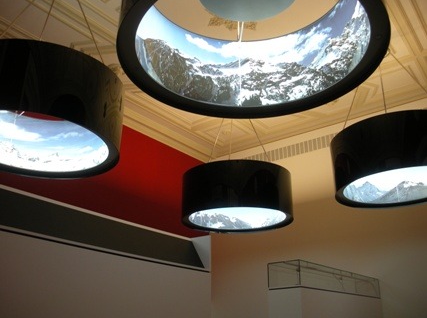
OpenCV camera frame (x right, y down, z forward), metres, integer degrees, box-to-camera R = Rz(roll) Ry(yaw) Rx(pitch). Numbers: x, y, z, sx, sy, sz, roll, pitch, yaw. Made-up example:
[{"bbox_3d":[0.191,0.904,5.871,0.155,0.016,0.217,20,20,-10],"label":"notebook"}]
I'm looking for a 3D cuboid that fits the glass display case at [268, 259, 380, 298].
[{"bbox_3d":[1.133,1.209,4.311,0.306,0.213,1.653,-19,-29,37],"label":"glass display case"}]

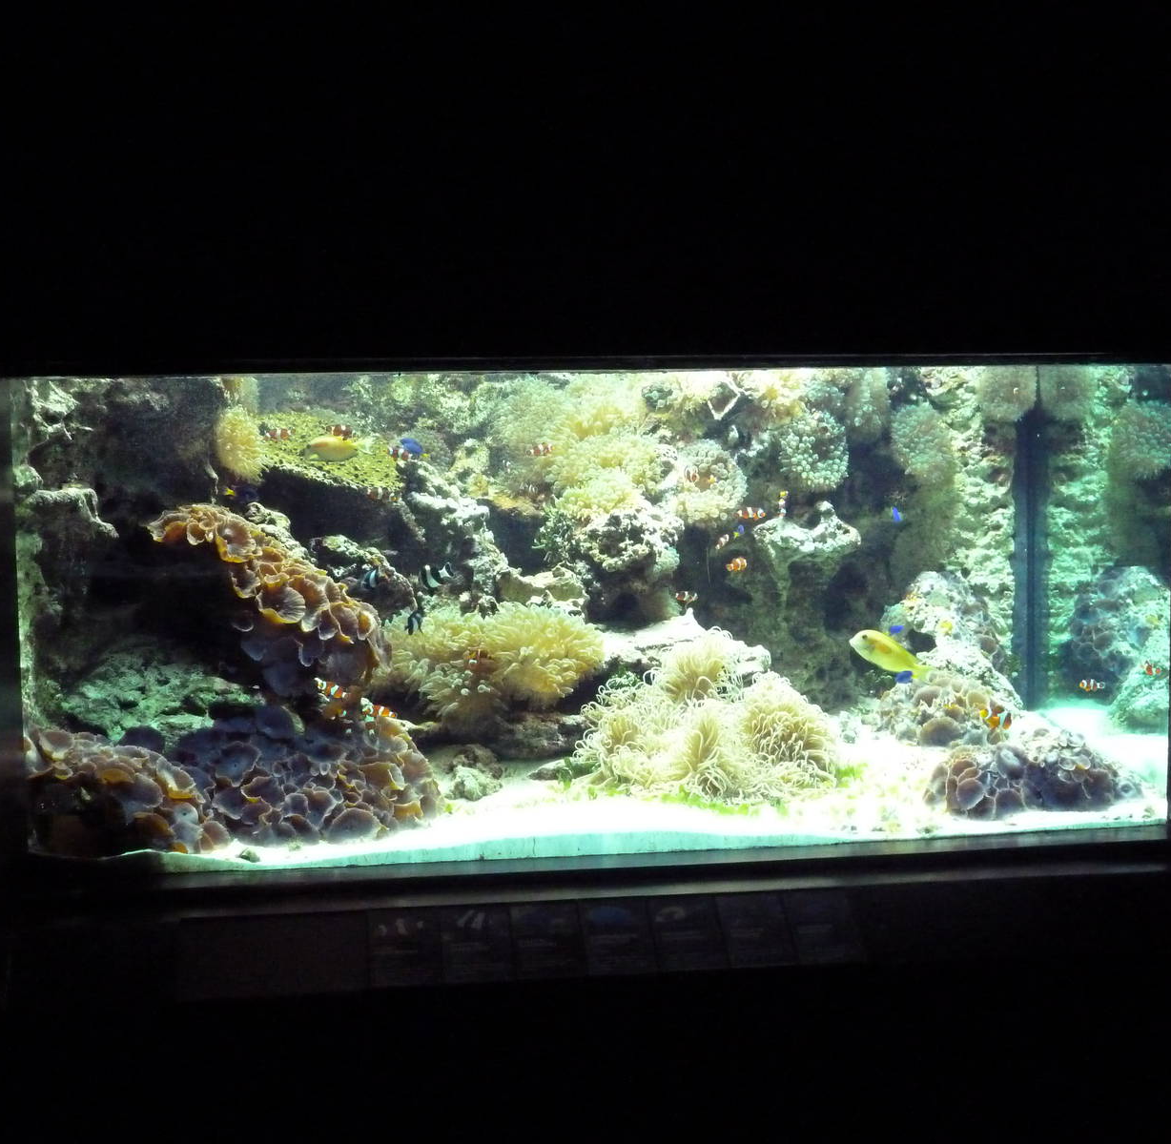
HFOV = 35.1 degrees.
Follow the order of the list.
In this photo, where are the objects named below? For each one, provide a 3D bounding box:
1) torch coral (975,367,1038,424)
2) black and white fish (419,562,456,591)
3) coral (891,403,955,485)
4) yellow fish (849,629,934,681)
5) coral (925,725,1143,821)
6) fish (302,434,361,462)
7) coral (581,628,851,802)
[{"bbox_3d":[0.945,-0.402,4.150,0.143,0.145,0.120,-1,5,-7],"label":"torch coral"},{"bbox_3d":[-0.280,0.009,3.500,0.070,0.043,0.020,-17,7,-9],"label":"black and white fish"},{"bbox_3d":[0.739,-0.283,4.050,0.145,0.175,0.120,-1,5,-7],"label":"coral"},{"bbox_3d":[0.586,0.160,3.550,0.168,0.062,0.037,19,-1,-15],"label":"yellow fish"},{"bbox_3d":[0.836,0.377,3.450,0.385,0.150,0.270,-1,5,-7],"label":"coral"},{"bbox_3d":[-0.514,-0.250,3.750,0.122,0.056,0.030,-2,5,-7],"label":"fish"},{"bbox_3d":[0.247,0.289,3.600,0.515,0.295,0.380,-1,5,-7],"label":"coral"}]

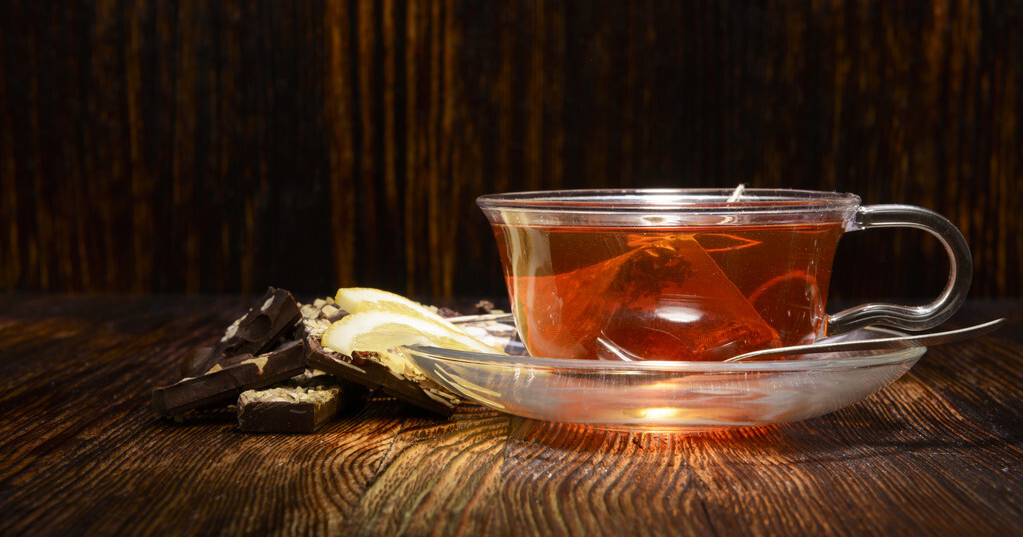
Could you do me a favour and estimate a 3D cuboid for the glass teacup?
[{"bbox_3d":[0.058,0.007,0.478,0.133,0.053,0.104,0,4,0],"label":"glass teacup"}]

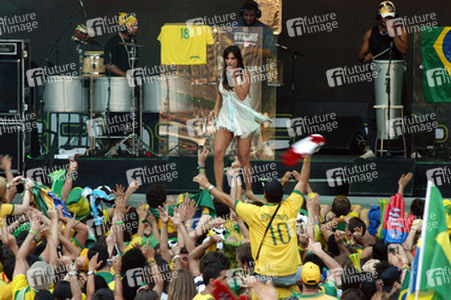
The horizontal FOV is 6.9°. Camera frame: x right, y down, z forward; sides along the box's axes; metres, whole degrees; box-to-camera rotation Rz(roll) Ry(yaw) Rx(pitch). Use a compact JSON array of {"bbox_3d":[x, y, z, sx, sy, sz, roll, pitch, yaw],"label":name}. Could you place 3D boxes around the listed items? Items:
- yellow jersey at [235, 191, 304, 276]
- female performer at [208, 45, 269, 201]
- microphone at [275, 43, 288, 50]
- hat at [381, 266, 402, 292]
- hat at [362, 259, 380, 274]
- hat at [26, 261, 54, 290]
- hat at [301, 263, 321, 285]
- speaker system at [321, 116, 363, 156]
[{"bbox_3d":[0.425,0.807,36.300,0.640,0.780,0.340,-1,7,-8],"label":"yellow jersey"},{"bbox_3d":[0.147,-0.274,39.500,0.600,1.610,0.450,1,7,12],"label":"female performer"},{"bbox_3d":[0.643,-1.181,43.000,0.170,0.045,0.045,17,0,15],"label":"microphone"},{"bbox_3d":[1.547,1.198,35.000,0.190,0.170,0.260,3,15,25],"label":"hat"},{"bbox_3d":[1.372,1.095,35.300,0.180,0.140,0.250,2,12,15],"label":"hat"},{"bbox_3d":[-1.714,1.163,34.800,0.250,0.180,0.270,0,21,0],"label":"hat"},{"bbox_3d":[0.803,1.133,35.300,0.180,0.155,0.270,-4,30,-7],"label":"hat"},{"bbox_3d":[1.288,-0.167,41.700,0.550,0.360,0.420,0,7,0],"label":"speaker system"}]

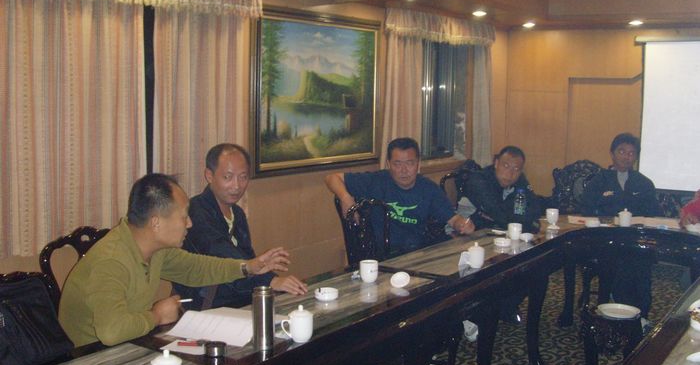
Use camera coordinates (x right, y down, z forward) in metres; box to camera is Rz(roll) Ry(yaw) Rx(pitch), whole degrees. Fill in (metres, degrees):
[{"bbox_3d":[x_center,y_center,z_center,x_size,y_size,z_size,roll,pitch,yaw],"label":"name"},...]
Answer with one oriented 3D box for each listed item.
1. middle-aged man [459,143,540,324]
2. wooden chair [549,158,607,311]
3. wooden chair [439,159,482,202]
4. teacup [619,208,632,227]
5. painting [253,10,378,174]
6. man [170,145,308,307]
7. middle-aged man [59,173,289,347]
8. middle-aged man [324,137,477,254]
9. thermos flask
[{"bbox_3d":[0.947,0.399,4.874,0.535,1.222,0.707,0,6,0],"label":"middle-aged man"},{"bbox_3d":[1.625,0.400,5.543,0.465,1.081,0.525,3,7,23],"label":"wooden chair"},{"bbox_3d":[0.852,0.444,5.080,0.465,1.091,0.525,-1,6,-12],"label":"wooden chair"},{"bbox_3d":[1.649,0.203,4.713,0.080,0.107,0.100,1,6,6],"label":"teacup"},{"bbox_3d":[-0.150,-0.577,5.144,0.061,1.001,1.451,7,9,33],"label":"painting"},{"bbox_3d":[-0.432,0.539,3.123,0.758,1.313,0.586,5,8,39],"label":"man"},{"bbox_3d":[-0.578,0.610,2.700,0.727,1.262,0.667,2,6,17],"label":"middle-aged man"},{"bbox_3d":[0.237,0.442,4.180,0.747,1.283,0.687,-1,6,-9],"label":"middle-aged man"},{"bbox_3d":[-0.264,0.409,2.392,0.063,0.189,0.063,0,6,0],"label":"thermos flask"}]

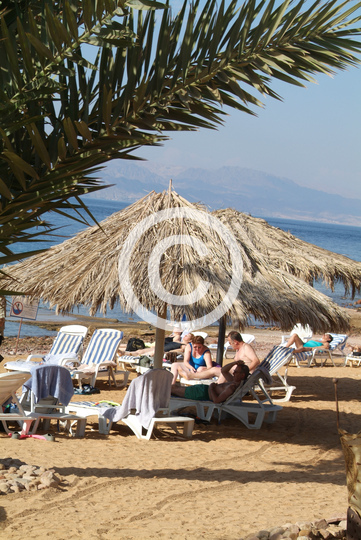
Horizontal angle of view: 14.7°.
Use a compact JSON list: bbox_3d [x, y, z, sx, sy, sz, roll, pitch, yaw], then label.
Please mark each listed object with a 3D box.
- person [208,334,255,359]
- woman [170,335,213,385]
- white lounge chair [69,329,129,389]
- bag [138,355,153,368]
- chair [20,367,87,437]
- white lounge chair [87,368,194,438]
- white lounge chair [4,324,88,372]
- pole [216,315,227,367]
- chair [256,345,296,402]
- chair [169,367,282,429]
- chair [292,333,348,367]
[{"bbox_3d":[0.790,1.607,22.493,0.800,1.120,0.550,4,3,-31],"label":"person"},{"bbox_3d":[0.237,1.608,22.593,0.750,1.000,0.650,6,3,14],"label":"woman"},{"bbox_3d":[-1.598,1.455,22.787,0.700,0.920,1.860,7,3,28],"label":"white lounge chair"},{"bbox_3d":[-0.595,1.547,23.392,0.230,0.240,0.180,7,3,17],"label":"bag"},{"bbox_3d":[-1.856,1.592,18.345,0.700,0.880,1.860,5,3,-23],"label":"chair"},{"bbox_3d":[-0.769,1.691,18.708,1.860,0.880,0.700,8,3,43],"label":"white lounge chair"},{"bbox_3d":[-2.235,1.381,23.064,0.700,0.920,1.860,7,3,28],"label":"white lounge chair"},{"bbox_3d":[0.745,0.633,23.347,0.110,2.450,0.110,6,3,0],"label":"pole"},{"bbox_3d":[0.958,1.701,23.228,1.860,0.920,0.700,4,3,-34],"label":"chair"},{"bbox_3d":[0.484,1.756,20.631,1.860,0.880,0.700,7,3,21],"label":"chair"},{"bbox_3d":[2.893,1.731,30.893,1.800,0.760,0.700,3,3,-43],"label":"chair"}]

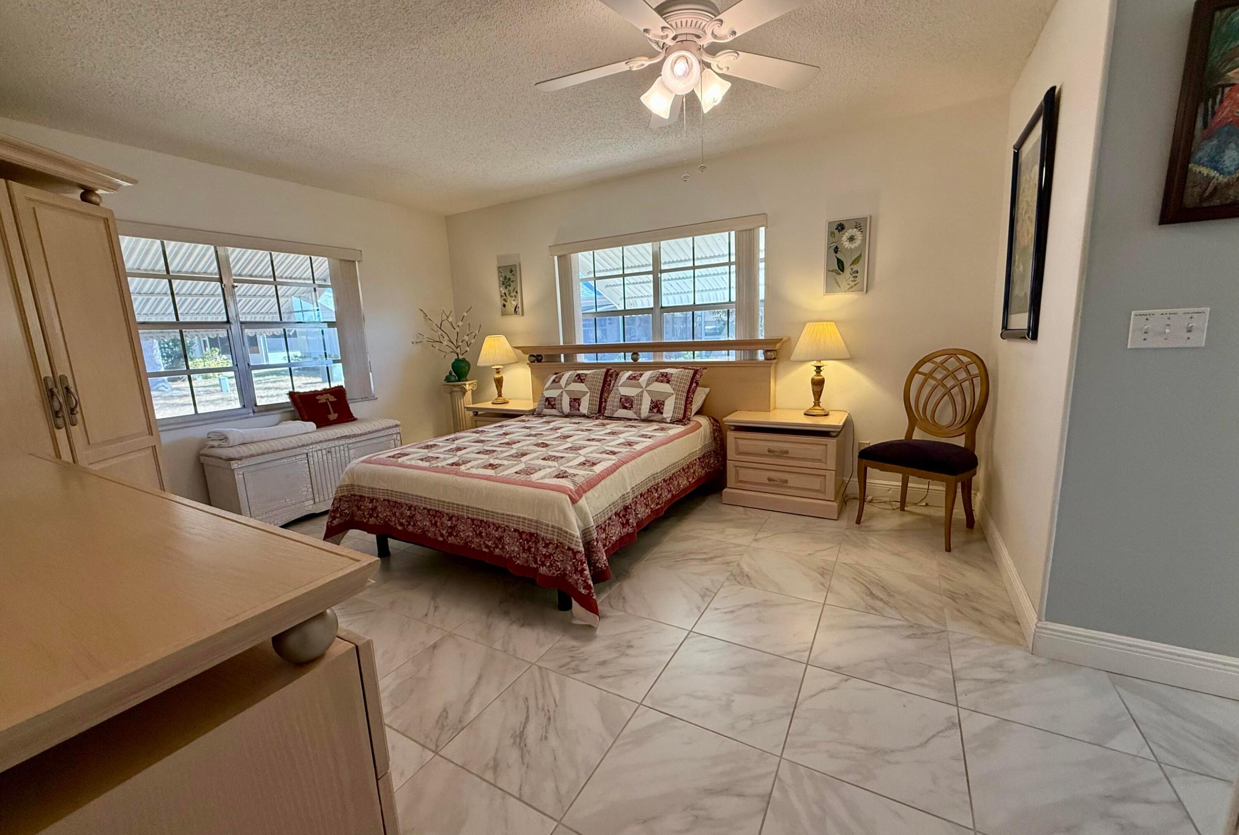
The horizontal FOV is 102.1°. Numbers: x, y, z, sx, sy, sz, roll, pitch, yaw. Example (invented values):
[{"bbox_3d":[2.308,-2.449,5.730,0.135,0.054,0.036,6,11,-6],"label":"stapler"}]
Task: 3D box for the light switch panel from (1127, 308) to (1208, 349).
[{"bbox_3d":[1.667,-0.269,1.522,0.165,0.115,0.016,3,11,30],"label":"light switch panel"}]

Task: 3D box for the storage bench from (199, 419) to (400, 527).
[{"bbox_3d":[-2.257,0.389,3.729,0.421,0.575,1.200,3,11,30],"label":"storage bench"}]

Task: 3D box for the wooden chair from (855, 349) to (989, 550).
[{"bbox_3d":[1.783,0.140,2.900,0.544,1.035,0.539,-9,12,-33],"label":"wooden chair"}]

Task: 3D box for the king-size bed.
[{"bbox_3d":[-0.349,0.108,3.317,2.401,1.121,2.206,3,11,30],"label":"king-size bed"}]

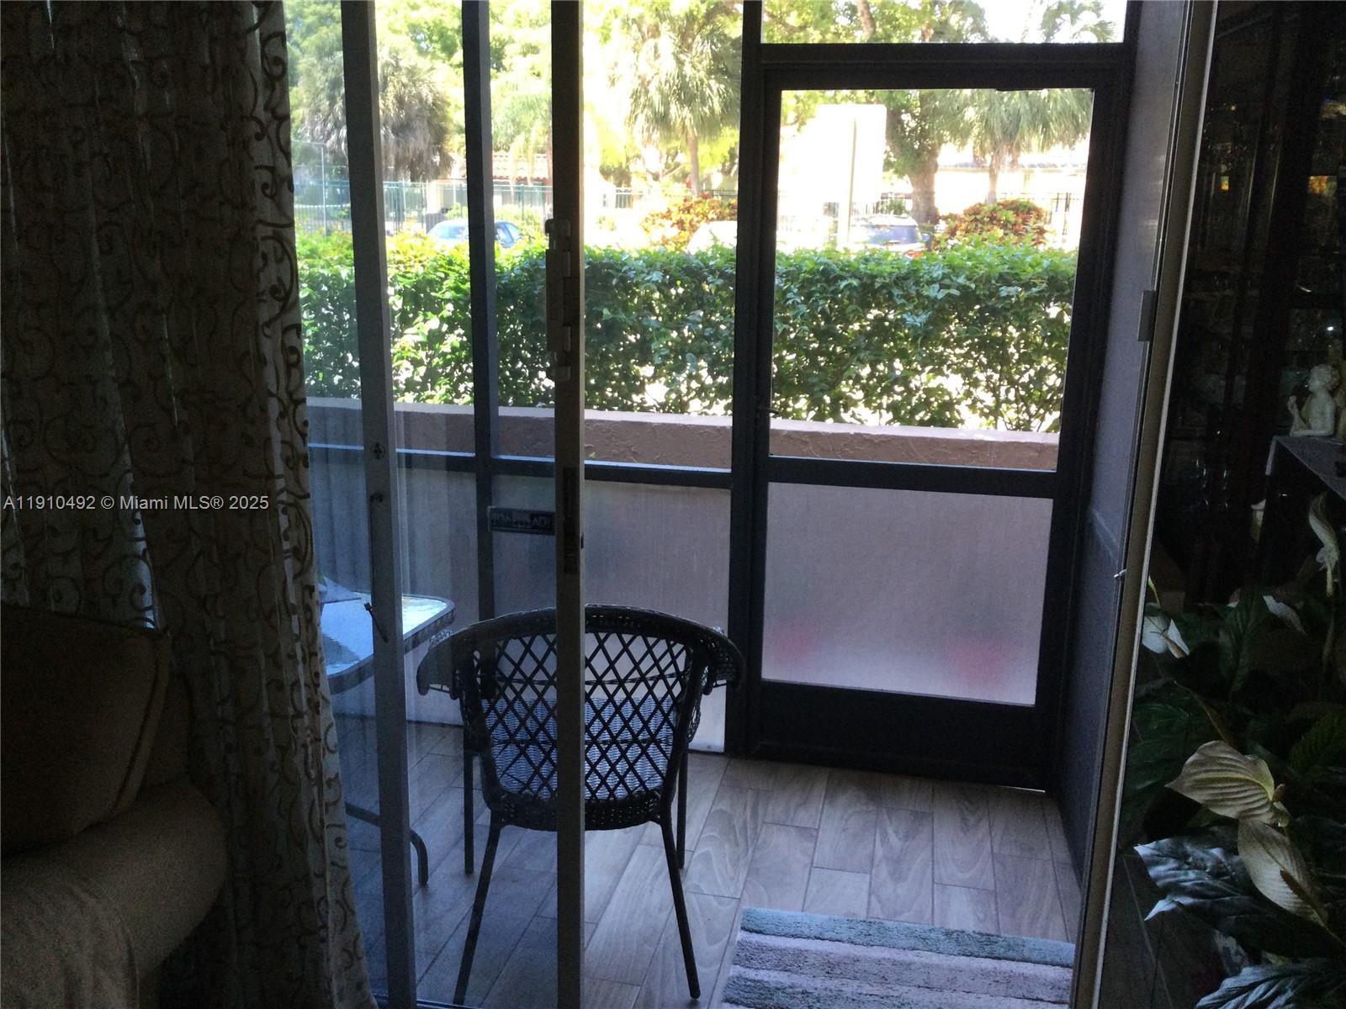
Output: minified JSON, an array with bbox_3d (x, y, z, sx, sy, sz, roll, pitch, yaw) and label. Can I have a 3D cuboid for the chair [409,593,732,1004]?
[{"bbox_3d":[-0.210,0.580,2.749,0.700,0.890,0.620,-1,15,-5],"label":"chair"}]

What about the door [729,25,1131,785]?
[{"bbox_3d":[0.665,-0.206,3.422,0.978,2.096,0.060,4,15,12],"label":"door"}]

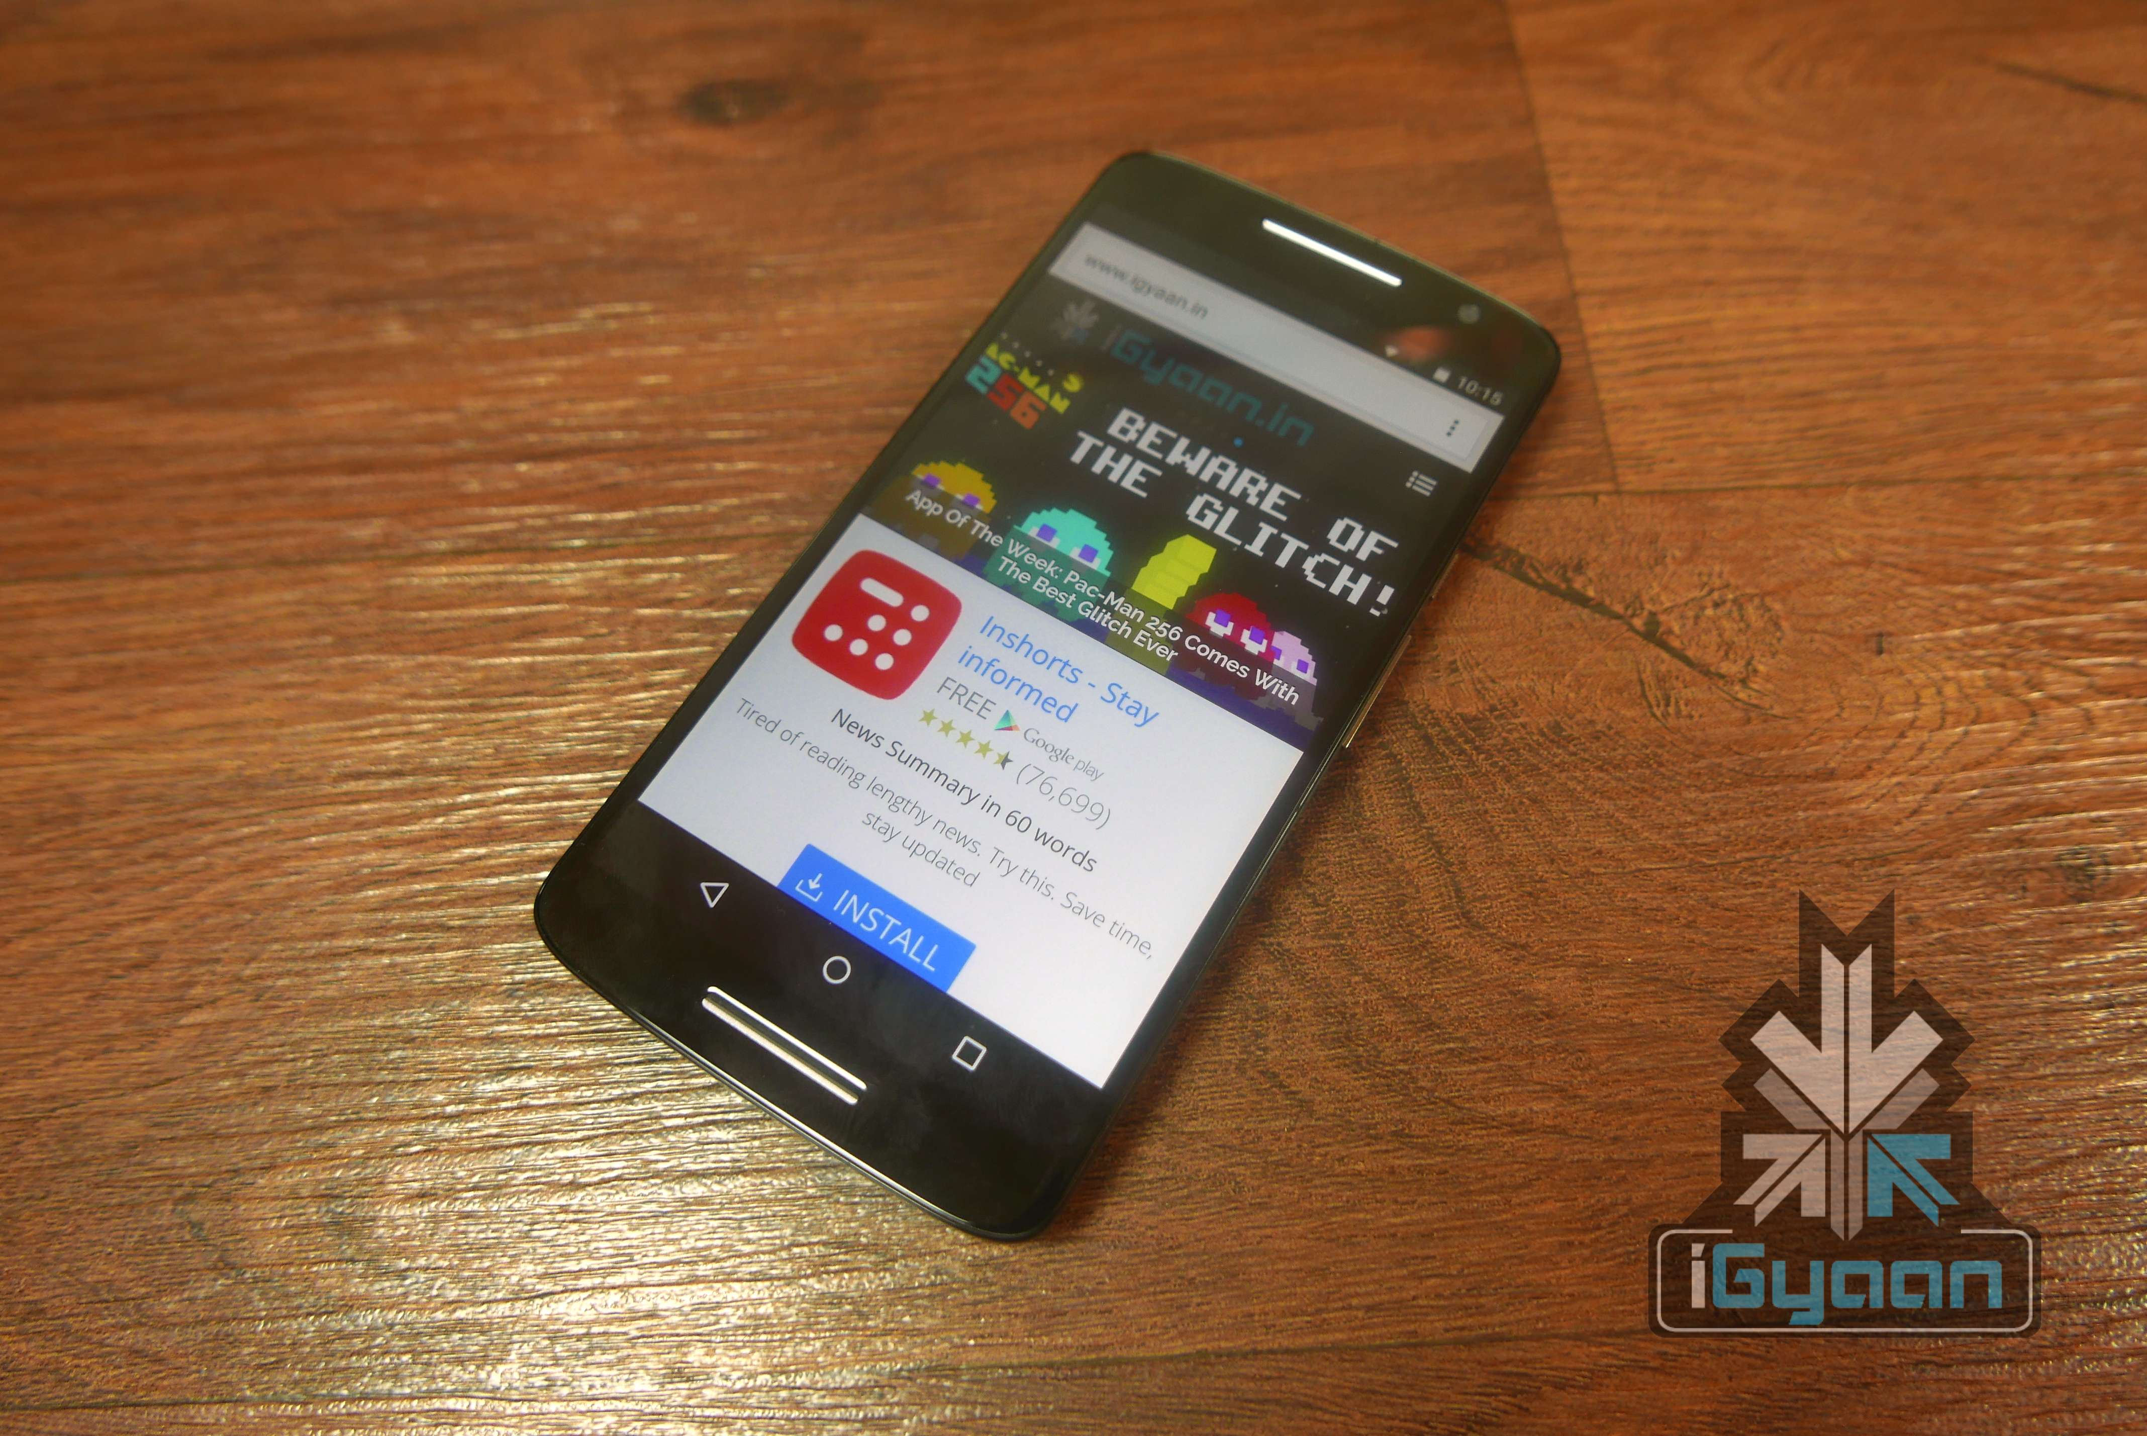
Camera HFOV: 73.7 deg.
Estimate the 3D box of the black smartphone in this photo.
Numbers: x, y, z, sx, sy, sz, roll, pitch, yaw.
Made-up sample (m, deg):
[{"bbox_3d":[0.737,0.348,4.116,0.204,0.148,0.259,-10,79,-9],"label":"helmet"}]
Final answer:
[{"bbox_3d":[0.002,-0.012,0.194,0.075,0.011,0.148,29,70,13],"label":"black smartphone"}]

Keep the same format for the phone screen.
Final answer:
[{"bbox_3d":[0.004,-0.017,0.192,0.069,0.002,0.113,29,70,13],"label":"phone screen"}]

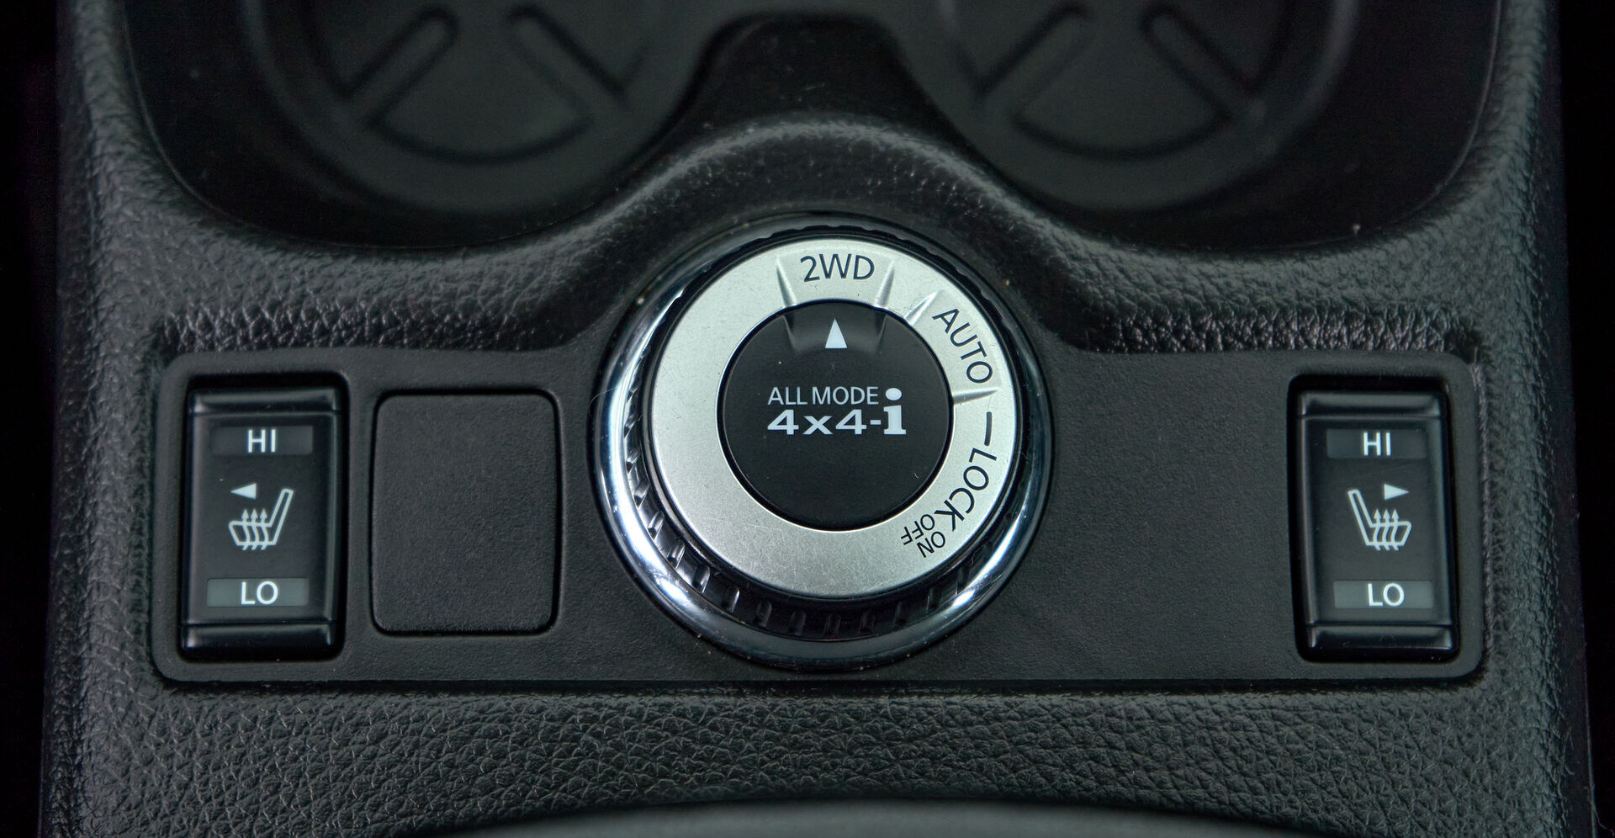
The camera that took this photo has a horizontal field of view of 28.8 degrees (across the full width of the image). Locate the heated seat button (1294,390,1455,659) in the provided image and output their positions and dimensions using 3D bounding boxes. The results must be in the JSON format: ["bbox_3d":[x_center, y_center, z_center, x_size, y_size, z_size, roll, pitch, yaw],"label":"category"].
[{"bbox_3d":[0.076,0.014,0.423,0.020,0.009,0.035,0,80,-2],"label":"heated seat button"}]

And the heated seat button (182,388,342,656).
[{"bbox_3d":[-0.072,0.014,0.417,0.020,0.009,0.035,0,80,-2],"label":"heated seat button"}]

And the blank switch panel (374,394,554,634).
[{"bbox_3d":[-0.045,0.013,0.417,0.024,0.004,0.031,0,80,-2],"label":"blank switch panel"}]

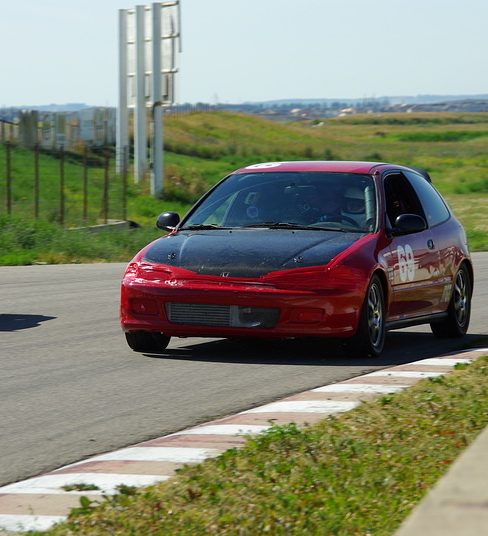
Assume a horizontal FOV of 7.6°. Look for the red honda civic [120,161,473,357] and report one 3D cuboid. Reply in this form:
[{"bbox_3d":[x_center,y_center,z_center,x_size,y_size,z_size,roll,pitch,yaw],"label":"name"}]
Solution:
[{"bbox_3d":[0.421,-0.109,25.460,1.720,1.300,4.070,1,2,16],"label":"red honda civic"}]

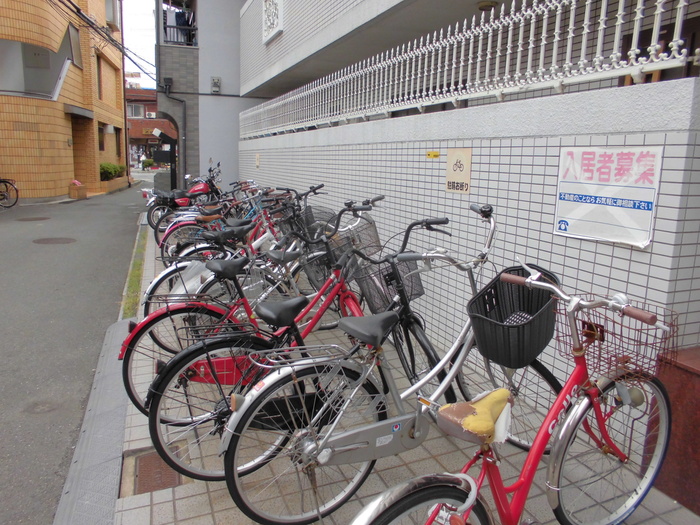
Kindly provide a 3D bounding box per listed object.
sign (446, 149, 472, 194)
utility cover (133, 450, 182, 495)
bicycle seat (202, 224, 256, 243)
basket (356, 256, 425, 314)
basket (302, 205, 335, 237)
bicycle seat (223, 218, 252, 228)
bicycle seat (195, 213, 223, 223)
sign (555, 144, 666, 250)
[{"bbox_3d":[0.737,-0.619,3.587,0.010,0.310,0.295,-4,12,-21],"label":"sign"},{"bbox_3d":[-0.916,1.002,2.518,0.210,0.020,0.330,-4,12,-21],"label":"utility cover"},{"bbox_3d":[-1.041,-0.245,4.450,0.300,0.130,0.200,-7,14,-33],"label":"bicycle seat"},{"bbox_3d":[0.209,0.116,2.780,0.320,0.230,0.230,-14,4,25],"label":"basket"},{"bbox_3d":[-0.318,-0.423,5.300,0.270,0.260,0.330,-8,14,-36],"label":"basket"},{"bbox_3d":[-1.145,-0.401,5.400,0.270,0.110,0.180,-6,13,-31],"label":"bicycle seat"},{"bbox_3d":[-1.569,-0.497,5.850,0.270,0.110,0.180,-6,13,-31],"label":"bicycle seat"},{"bbox_3d":[1.187,-0.323,2.480,0.015,0.447,0.585,-4,12,-21],"label":"sign"}]

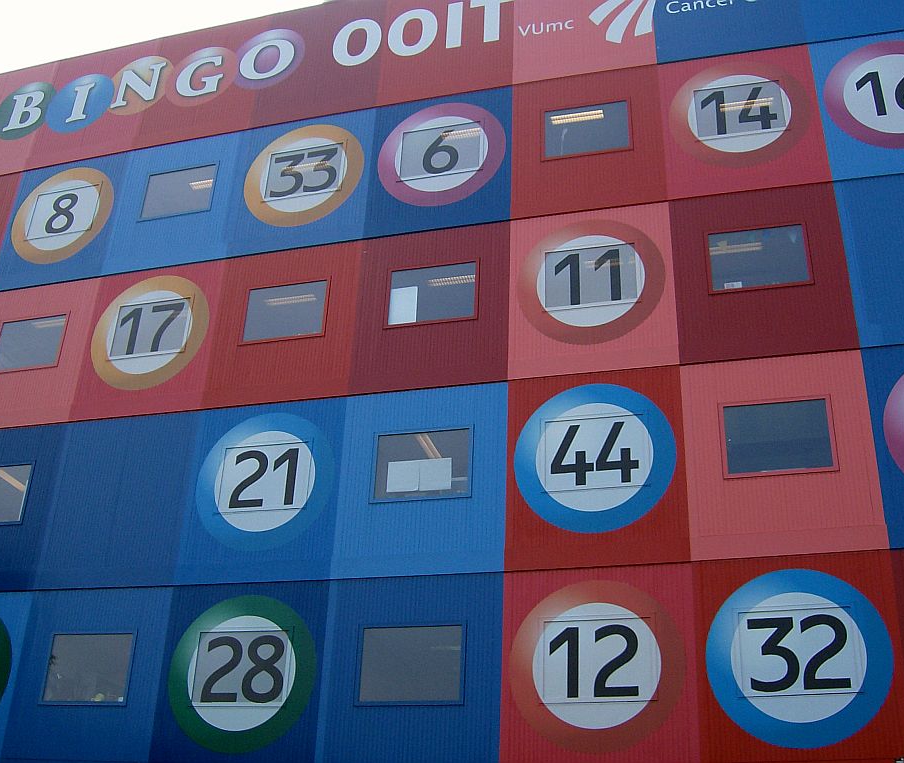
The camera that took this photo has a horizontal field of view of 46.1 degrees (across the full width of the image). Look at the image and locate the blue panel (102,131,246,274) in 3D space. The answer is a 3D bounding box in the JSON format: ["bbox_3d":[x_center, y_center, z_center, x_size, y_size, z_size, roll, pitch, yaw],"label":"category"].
[{"bbox_3d":[-6.016,-3.910,23.285,3.000,3.500,0.100,-5,-29,15],"label":"blue panel"}]

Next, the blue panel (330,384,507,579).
[{"bbox_3d":[-0.430,1.403,15.120,2.476,2.870,0.100,-5,-28,15],"label":"blue panel"}]

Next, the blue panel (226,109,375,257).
[{"bbox_3d":[-2.579,-3.438,18.372,2.476,2.870,0.100,-5,-28,15],"label":"blue panel"}]

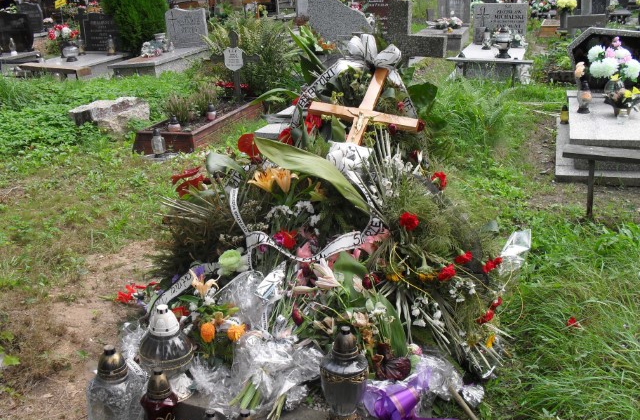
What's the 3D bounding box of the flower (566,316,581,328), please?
[{"bbox_3d":[1.026,0.456,2.620,0.052,0.048,0.052,9,22,22],"label":"flower"}]

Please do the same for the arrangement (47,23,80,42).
[{"bbox_3d":[-3.819,-2.637,9.600,0.460,0.280,0.400,-8,21,-20],"label":"arrangement"}]

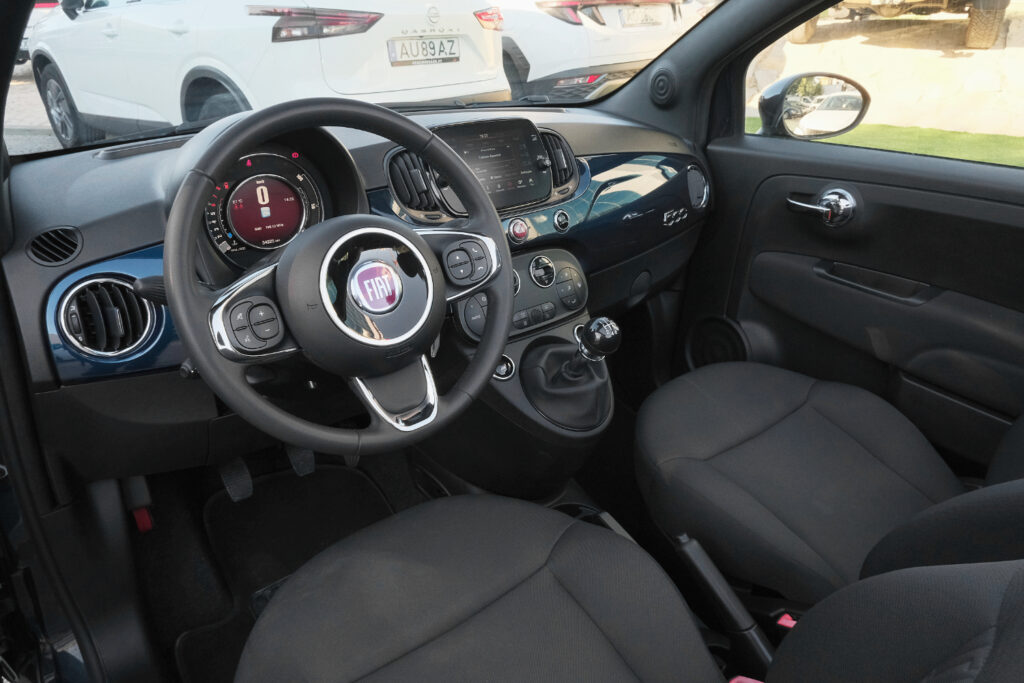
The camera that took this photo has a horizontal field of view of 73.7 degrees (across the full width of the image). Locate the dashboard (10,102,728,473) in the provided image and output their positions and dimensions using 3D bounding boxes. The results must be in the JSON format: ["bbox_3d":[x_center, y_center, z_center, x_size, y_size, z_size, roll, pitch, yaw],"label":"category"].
[{"bbox_3d":[-0.118,-0.210,1.226,1.265,0.415,0.460,-18,31,-31],"label":"dashboard"}]

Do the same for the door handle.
[{"bbox_3d":[0.581,-0.255,1.295,0.047,0.066,0.122,-18,31,-31],"label":"door handle"}]

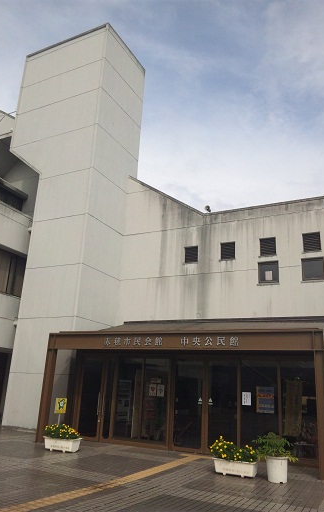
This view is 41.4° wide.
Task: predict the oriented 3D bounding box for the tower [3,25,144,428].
[{"bbox_3d":[-3.868,-1.481,17.690,4.434,15.732,3.128,-6,-19,27],"label":"tower"}]

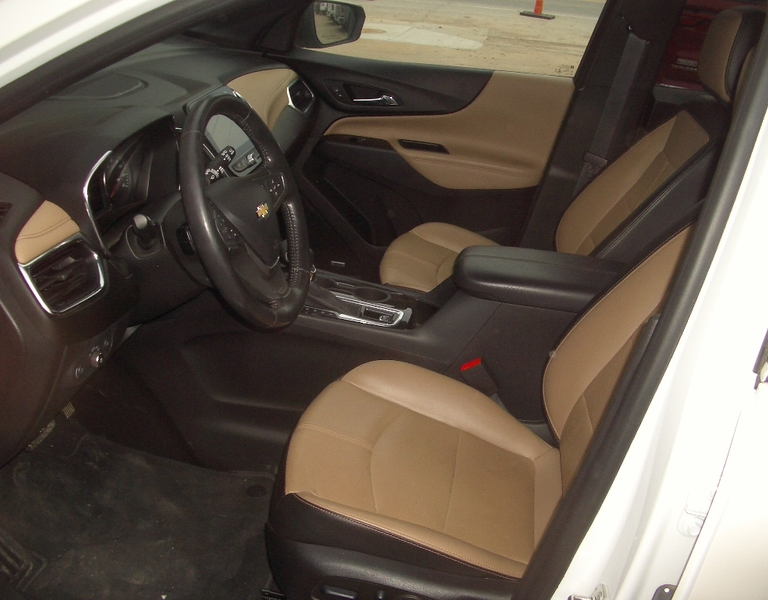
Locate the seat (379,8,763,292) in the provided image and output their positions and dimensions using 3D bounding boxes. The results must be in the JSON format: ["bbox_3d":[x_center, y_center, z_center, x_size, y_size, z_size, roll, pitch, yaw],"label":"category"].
[{"bbox_3d":[0.419,-0.243,1.903,0.840,0.940,0.530,9,27,7],"label":"seat"}]

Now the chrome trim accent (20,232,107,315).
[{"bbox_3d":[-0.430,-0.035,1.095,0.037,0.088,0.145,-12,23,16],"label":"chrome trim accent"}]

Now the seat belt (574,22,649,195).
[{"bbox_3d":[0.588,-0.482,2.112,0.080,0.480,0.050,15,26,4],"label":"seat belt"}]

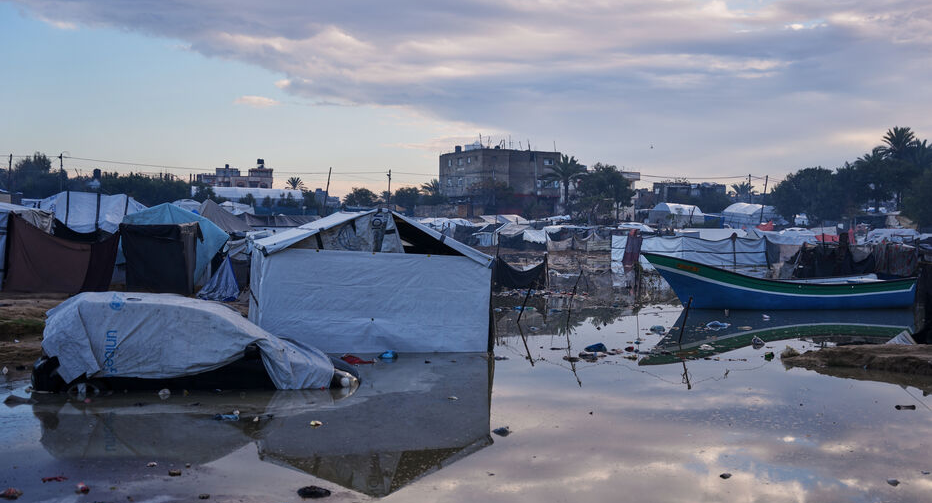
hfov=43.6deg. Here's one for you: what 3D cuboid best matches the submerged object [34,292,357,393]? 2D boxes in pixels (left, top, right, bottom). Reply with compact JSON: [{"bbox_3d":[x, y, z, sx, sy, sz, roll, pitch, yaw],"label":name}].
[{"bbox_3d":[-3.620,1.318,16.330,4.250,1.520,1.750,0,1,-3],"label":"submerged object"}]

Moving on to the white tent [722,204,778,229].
[{"bbox_3d":[32.300,-4.100,131.944,5.800,2.850,5.200,1,1,23],"label":"white tent"}]

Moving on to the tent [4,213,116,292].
[{"bbox_3d":[-9.818,0.031,28.200,2.500,1.880,1.800,1,1,-2],"label":"tent"}]

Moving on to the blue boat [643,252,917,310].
[{"bbox_3d":[7.530,0.748,28.100,6.550,1.380,1.800,1,1,-9],"label":"blue boat"}]

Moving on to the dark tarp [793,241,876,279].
[{"bbox_3d":[14.830,0.308,47.000,3.450,1.500,0.700,1,1,6],"label":"dark tarp"}]

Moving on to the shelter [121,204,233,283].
[{"bbox_3d":[-7.656,-0.153,30.800,2.650,2.150,2.800,1,1,-3],"label":"shelter"}]

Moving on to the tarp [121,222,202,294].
[{"bbox_3d":[-7.344,0.164,28.000,1.720,1.680,1.400,1,1,-2],"label":"tarp"}]

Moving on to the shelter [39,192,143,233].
[{"bbox_3d":[-12.300,-0.508,38.498,3.500,2.770,3.600,0,1,-18],"label":"shelter"}]

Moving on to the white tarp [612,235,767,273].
[{"bbox_3d":[13.300,-0.104,69.512,9.300,1.800,3.000,0,1,14],"label":"white tarp"}]

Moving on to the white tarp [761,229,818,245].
[{"bbox_3d":[17.082,-0.810,61.500,2.750,0.850,2.600,1,1,0],"label":"white tarp"}]

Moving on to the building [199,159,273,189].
[{"bbox_3d":[-56.900,-14.927,286.756,18.500,14.500,14.000,0,1,-6],"label":"building"}]

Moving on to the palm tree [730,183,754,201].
[{"bbox_3d":[45.106,-8.849,190.000,3.900,5.200,3.900,1,1,0],"label":"palm tree"}]

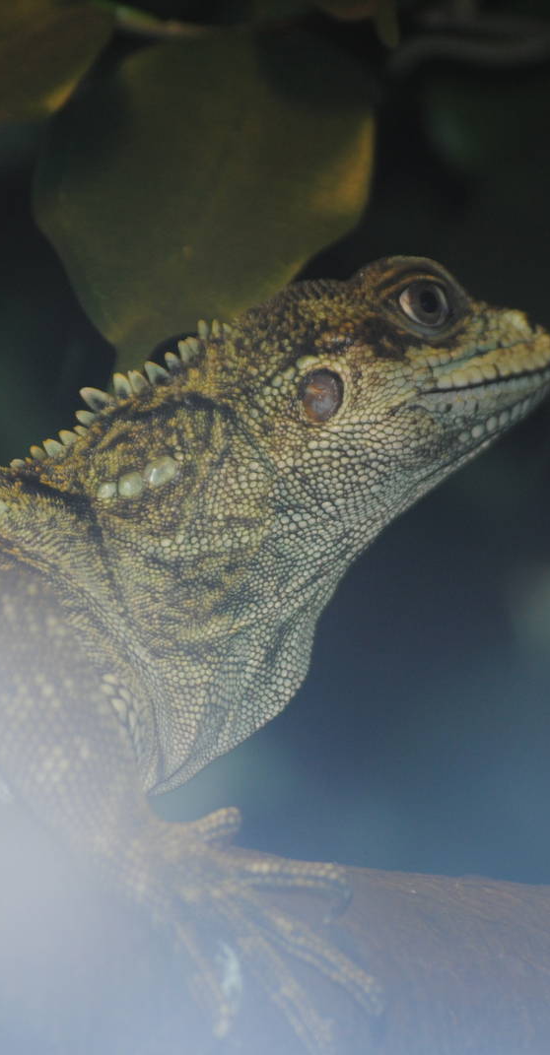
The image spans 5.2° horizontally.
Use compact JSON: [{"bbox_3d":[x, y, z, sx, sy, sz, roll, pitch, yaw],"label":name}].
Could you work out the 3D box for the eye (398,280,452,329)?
[{"bbox_3d":[0.030,-0.044,1.203,0.011,0.010,0.007,-10,6,-14],"label":"eye"}]

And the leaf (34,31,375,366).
[{"bbox_3d":[-0.015,-0.067,1.255,0.071,0.075,0.020,1,-15,-3],"label":"leaf"}]

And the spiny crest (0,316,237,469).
[{"bbox_3d":[-0.033,-0.026,1.215,0.055,0.009,0.006,-35,0,0],"label":"spiny crest"}]

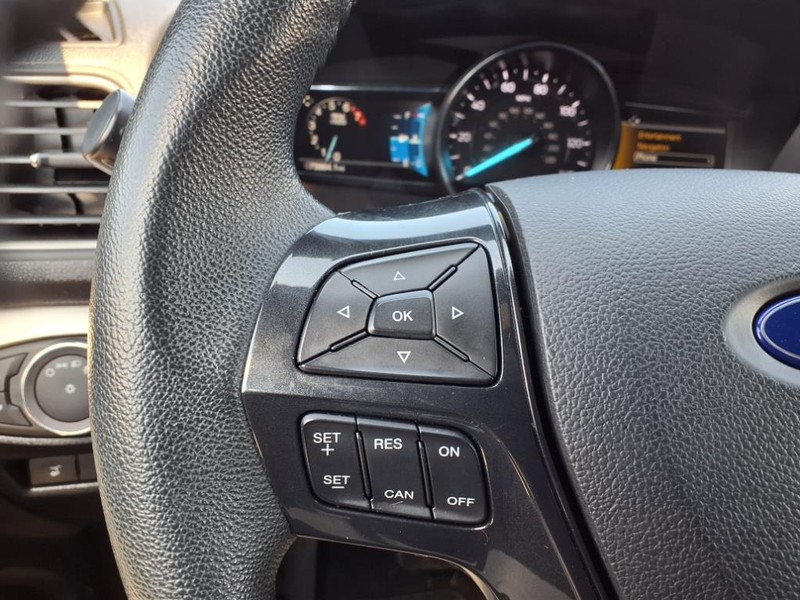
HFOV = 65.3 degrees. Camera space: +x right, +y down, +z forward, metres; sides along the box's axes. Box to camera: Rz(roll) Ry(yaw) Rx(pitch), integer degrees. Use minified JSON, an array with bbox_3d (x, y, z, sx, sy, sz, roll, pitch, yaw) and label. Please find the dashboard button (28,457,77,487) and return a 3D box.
[{"bbox_3d":[-0.176,0.085,0.320,0.021,0.014,0.008,-2,14,-18],"label":"dashboard button"}]

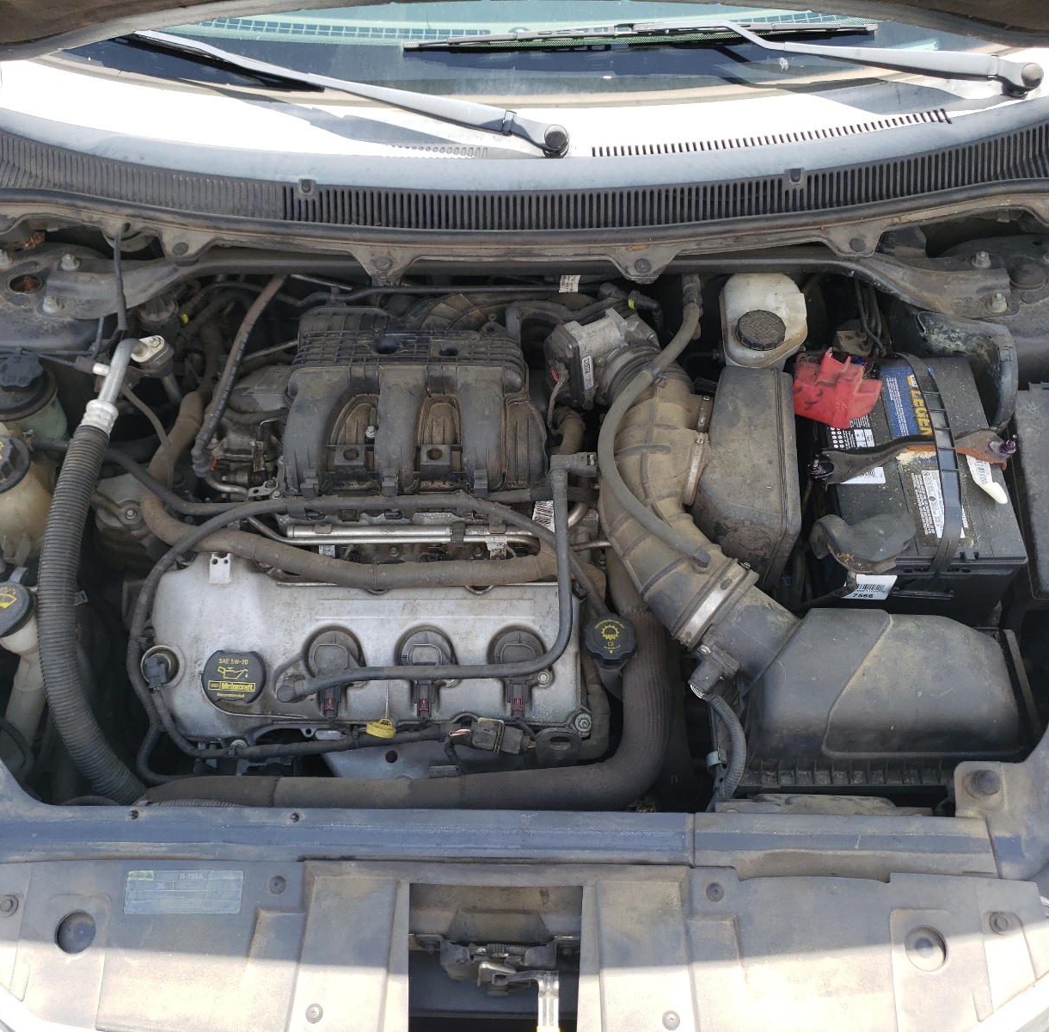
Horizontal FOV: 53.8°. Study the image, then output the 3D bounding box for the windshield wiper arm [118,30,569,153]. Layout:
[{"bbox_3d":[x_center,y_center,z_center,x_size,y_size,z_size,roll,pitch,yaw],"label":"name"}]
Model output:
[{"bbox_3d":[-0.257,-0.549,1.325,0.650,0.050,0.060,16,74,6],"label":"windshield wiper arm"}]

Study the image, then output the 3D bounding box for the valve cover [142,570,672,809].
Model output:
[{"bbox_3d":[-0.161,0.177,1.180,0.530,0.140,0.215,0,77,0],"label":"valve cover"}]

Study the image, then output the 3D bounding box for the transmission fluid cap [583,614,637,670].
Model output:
[{"bbox_3d":[0.098,0.147,1.177,0.058,0.032,0.058,0,53,1],"label":"transmission fluid cap"}]

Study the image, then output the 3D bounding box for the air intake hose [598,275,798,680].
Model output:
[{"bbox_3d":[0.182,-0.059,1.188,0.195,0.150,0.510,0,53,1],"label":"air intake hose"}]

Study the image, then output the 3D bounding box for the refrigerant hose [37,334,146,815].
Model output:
[{"bbox_3d":[-0.450,0.050,1.140,0.120,0.165,0.520,0,57,0],"label":"refrigerant hose"}]

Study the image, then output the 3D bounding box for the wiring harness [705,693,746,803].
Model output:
[{"bbox_3d":[0.208,0.240,1.070,0.045,0.100,0.085,0,57,0],"label":"wiring harness"}]

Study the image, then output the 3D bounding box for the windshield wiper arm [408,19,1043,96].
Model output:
[{"bbox_3d":[0.259,-0.602,1.343,0.823,0.057,0.060,3,73,2],"label":"windshield wiper arm"}]

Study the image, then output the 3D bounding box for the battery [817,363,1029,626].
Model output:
[{"bbox_3d":[0.452,-0.022,1.282,0.192,0.192,0.306,0,53,1],"label":"battery"}]

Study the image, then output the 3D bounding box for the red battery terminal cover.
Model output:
[{"bbox_3d":[0.363,-0.148,1.215,0.100,0.055,0.075,-12,54,-8],"label":"red battery terminal cover"}]

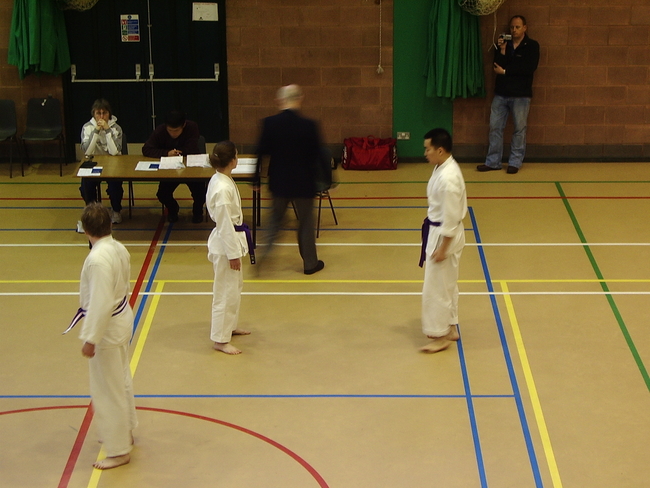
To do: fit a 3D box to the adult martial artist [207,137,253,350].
[{"bbox_3d":[-0.764,0.005,12.046,0.370,1.710,0.470,0,19,1],"label":"adult martial artist"}]

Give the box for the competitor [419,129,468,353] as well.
[{"bbox_3d":[0.946,-0.035,11.994,0.400,1.800,0.500,-3,19,-9],"label":"competitor"}]

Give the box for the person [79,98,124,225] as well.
[{"bbox_3d":[-2.236,-0.846,15.258,0.500,1.240,0.800,-1,19,-1],"label":"person"}]

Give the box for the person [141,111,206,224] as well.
[{"bbox_3d":[-1.506,-0.804,15.260,0.620,1.160,0.780,-1,19,-1],"label":"person"}]

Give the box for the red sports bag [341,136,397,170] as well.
[{"bbox_3d":[0.509,-1.052,17.194,0.610,0.330,0.290,0,19,1],"label":"red sports bag"}]

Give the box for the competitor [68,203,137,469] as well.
[{"bbox_3d":[-1.490,0.604,10.160,0.370,1.810,0.470,11,22,30],"label":"competitor"}]

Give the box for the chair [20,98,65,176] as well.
[{"bbox_3d":[-3.177,-1.208,17.011,0.470,0.790,0.530,-1,19,-1],"label":"chair"}]

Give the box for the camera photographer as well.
[{"bbox_3d":[2.049,-1.675,16.763,0.600,1.770,0.450,9,21,24],"label":"camera photographer"}]

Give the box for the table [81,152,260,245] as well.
[{"bbox_3d":[-1.524,-0.408,14.773,1.820,0.720,0.770,0,19,1],"label":"table"}]

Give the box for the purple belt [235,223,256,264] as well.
[{"bbox_3d":[-0.689,-0.006,12.031,0.300,0.340,0.320,0,19,1],"label":"purple belt"}]

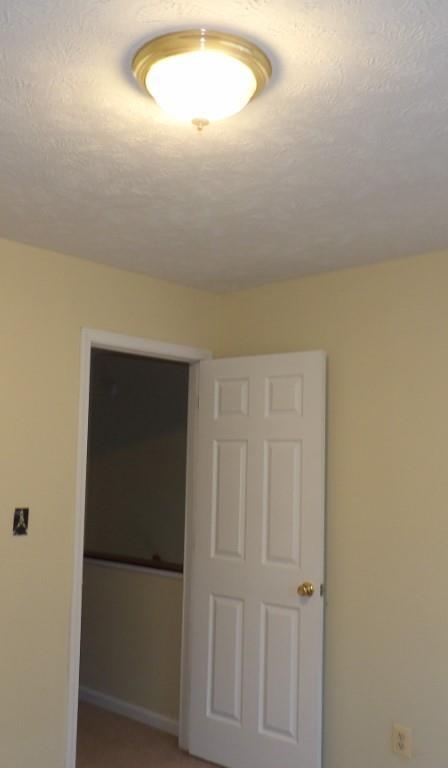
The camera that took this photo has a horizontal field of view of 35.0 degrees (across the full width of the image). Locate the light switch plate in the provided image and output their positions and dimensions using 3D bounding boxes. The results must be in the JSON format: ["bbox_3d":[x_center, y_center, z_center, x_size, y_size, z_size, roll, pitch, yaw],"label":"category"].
[{"bbox_3d":[-0.858,0.588,3.017,0.010,0.115,0.070,-5,-8,43],"label":"light switch plate"}]

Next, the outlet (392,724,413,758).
[{"bbox_3d":[0.766,1.535,3.051,0.080,0.122,0.010,-5,-8,43],"label":"outlet"}]

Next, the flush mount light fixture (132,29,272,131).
[{"bbox_3d":[-0.053,-0.685,1.700,0.335,0.155,0.335,1,-6,0],"label":"flush mount light fixture"}]

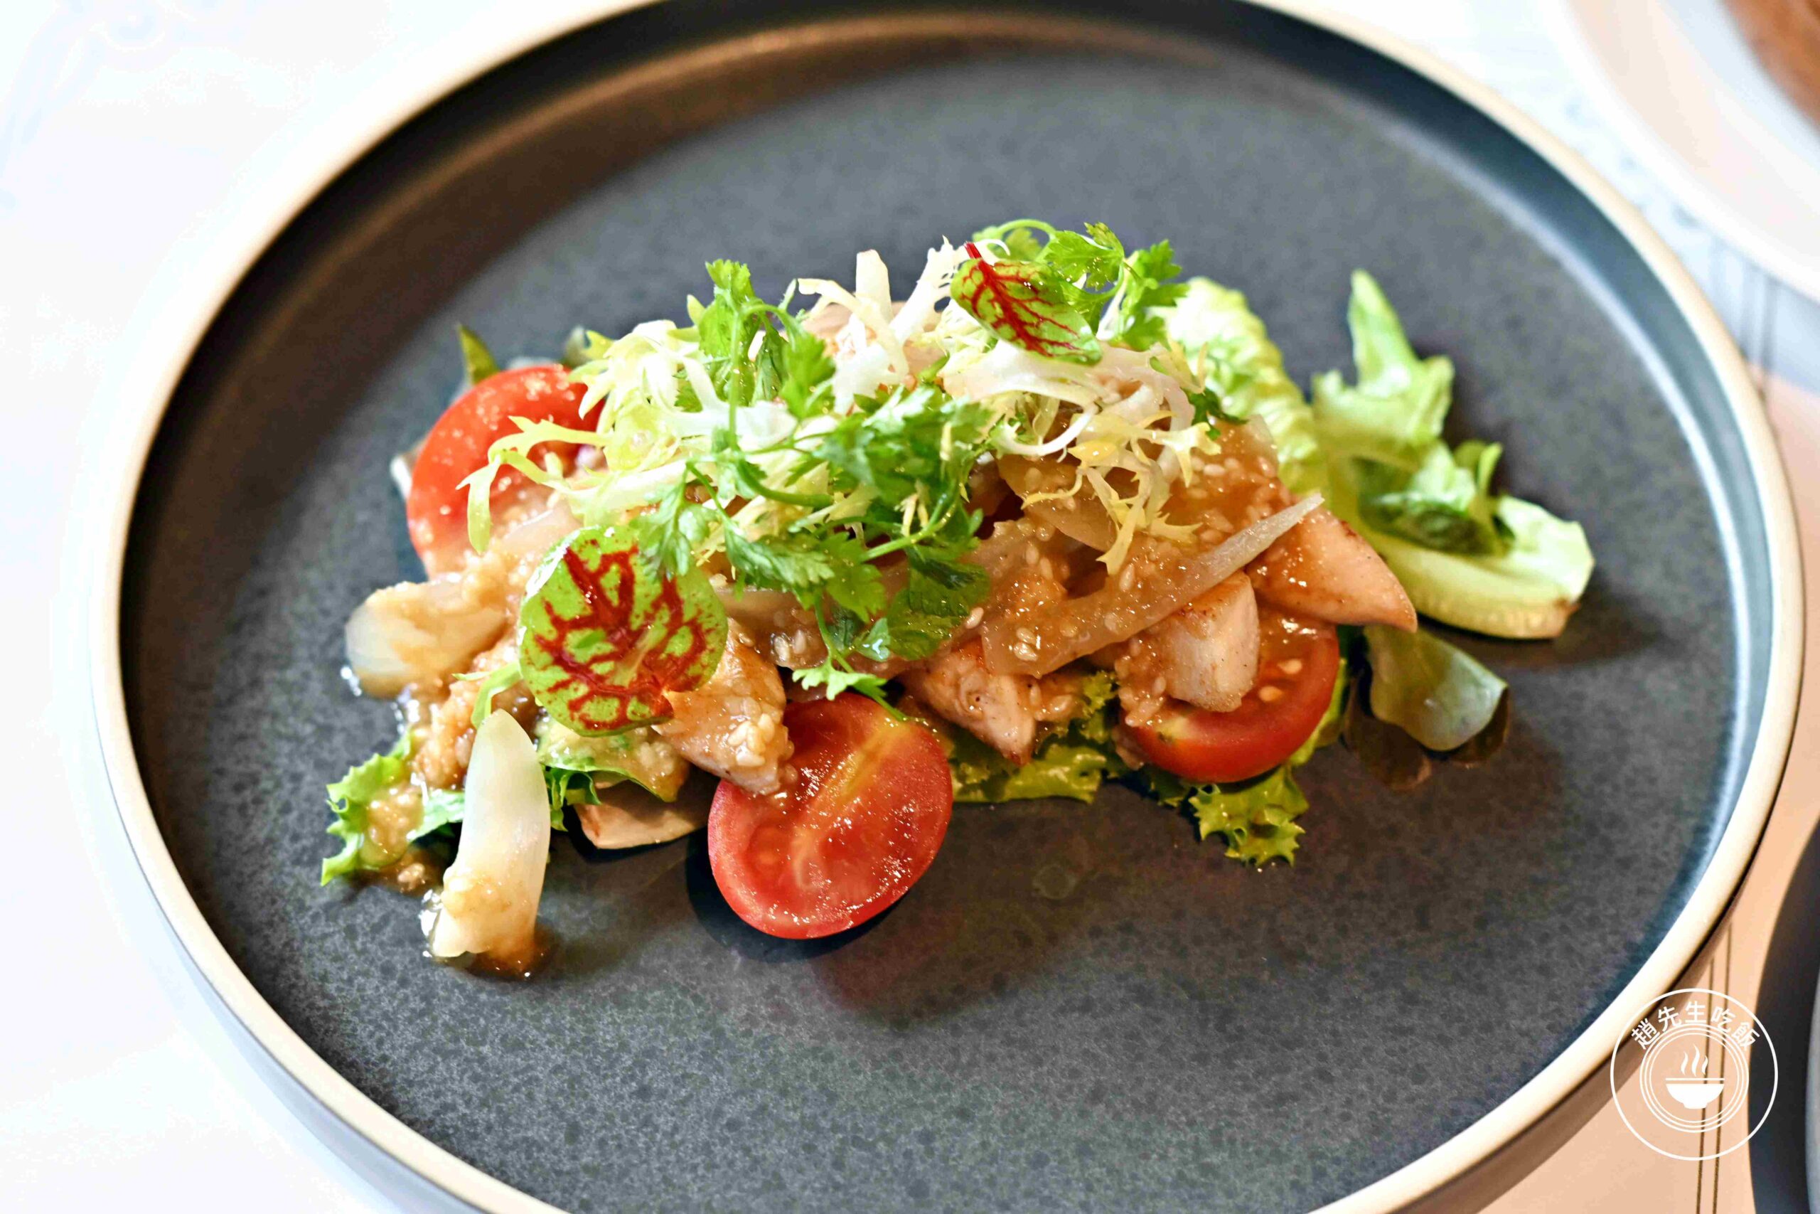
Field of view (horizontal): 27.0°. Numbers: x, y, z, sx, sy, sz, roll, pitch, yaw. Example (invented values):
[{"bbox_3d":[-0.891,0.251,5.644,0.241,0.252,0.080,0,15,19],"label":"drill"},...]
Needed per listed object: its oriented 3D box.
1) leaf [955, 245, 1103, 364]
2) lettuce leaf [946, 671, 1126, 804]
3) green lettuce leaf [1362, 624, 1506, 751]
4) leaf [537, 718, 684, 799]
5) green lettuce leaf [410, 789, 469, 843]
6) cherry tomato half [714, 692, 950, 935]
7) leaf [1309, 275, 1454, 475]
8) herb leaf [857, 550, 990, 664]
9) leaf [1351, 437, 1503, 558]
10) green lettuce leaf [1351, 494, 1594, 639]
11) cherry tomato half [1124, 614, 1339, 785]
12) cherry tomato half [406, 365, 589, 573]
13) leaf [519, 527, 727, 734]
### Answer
[{"bbox_3d":[0.015,-0.039,0.494,0.022,0.008,0.014,36,60,2],"label":"leaf"},{"bbox_3d":[0.016,0.017,0.485,0.024,0.012,0.018,-1,54,1],"label":"lettuce leaf"},{"bbox_3d":[0.069,0.010,0.501,0.017,0.009,0.020,-30,78,-19],"label":"green lettuce leaf"},{"bbox_3d":[-0.039,0.019,0.491,0.023,0.010,0.014,-1,66,1],"label":"leaf"},{"bbox_3d":[-0.061,0.027,0.493,0.011,0.007,0.009,-1,54,1],"label":"green lettuce leaf"},{"bbox_3d":[-0.010,0.026,0.474,0.027,0.015,0.031,31,75,11],"label":"cherry tomato half"},{"bbox_3d":[0.065,-0.032,0.522,0.021,0.013,0.028,-1,94,1],"label":"leaf"},{"bbox_3d":[0.002,0.000,0.475,0.017,0.005,0.014,-35,73,-11],"label":"herb leaf"},{"bbox_3d":[0.069,-0.014,0.501,0.020,0.013,0.015,-5,54,-2],"label":"leaf"},{"bbox_3d":[0.075,-0.005,0.514,0.034,0.014,0.015,17,56,14],"label":"green lettuce leaf"},{"bbox_3d":[0.042,0.011,0.484,0.029,0.015,0.027,-31,59,-19],"label":"cherry tomato half"},{"bbox_3d":[-0.051,-0.017,0.502,0.028,0.015,0.030,35,60,3],"label":"cherry tomato half"},{"bbox_3d":[-0.036,0.003,0.480,0.026,0.005,0.027,-37,72,-10],"label":"leaf"}]

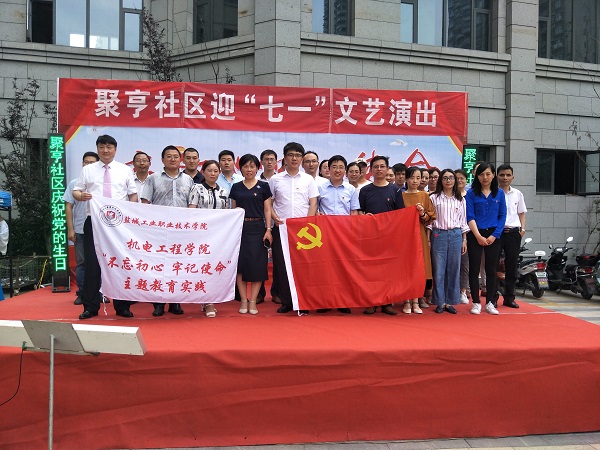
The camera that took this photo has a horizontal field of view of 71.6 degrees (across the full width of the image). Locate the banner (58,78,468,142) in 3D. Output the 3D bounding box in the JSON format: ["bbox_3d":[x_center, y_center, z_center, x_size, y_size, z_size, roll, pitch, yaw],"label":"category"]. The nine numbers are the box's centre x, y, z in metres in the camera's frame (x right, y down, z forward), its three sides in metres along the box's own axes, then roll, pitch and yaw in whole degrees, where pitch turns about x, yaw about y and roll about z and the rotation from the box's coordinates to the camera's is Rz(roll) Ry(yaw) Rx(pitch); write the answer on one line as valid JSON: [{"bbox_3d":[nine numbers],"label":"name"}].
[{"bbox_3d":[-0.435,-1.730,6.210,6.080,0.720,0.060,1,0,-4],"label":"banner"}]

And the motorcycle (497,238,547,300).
[{"bbox_3d":[5.100,0.950,9.350,0.660,1.200,1.700,0,0,3],"label":"motorcycle"}]

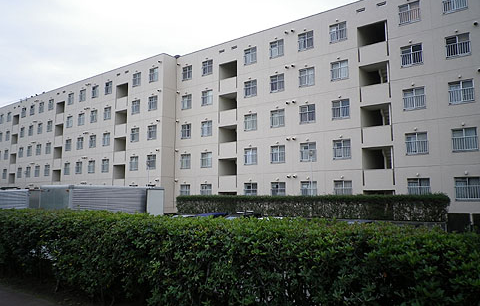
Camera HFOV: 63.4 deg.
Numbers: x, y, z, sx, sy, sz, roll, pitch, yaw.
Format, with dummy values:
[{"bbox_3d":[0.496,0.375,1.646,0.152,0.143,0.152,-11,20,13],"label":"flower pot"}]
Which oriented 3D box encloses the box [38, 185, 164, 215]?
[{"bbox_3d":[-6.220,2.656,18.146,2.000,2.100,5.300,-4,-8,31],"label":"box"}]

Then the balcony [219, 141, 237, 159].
[{"bbox_3d":[-0.838,-0.182,31.602,1.862,1.329,0.450,-5,-8,37],"label":"balcony"}]

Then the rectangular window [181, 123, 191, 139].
[{"bbox_3d":[-4.920,-1.948,35.451,1.197,1.287,0.150,-5,-8,37],"label":"rectangular window"}]

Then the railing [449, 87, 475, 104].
[{"bbox_3d":[12.601,-3.258,22.124,1.287,0.768,0.120,-5,-8,37],"label":"railing"}]

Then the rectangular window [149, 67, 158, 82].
[{"bbox_3d":[-7.772,-7.036,35.058,1.179,1.265,0.150,-5,-8,37],"label":"rectangular window"}]

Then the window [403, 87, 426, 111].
[{"bbox_3d":[10.161,-3.171,22.667,1.179,1.234,0.150,-5,-8,37],"label":"window"}]

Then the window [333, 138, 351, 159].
[{"bbox_3d":[6.613,-0.256,25.285,1.179,1.227,0.150,-5,-8,37],"label":"window"}]

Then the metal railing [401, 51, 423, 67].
[{"bbox_3d":[10.107,-5.562,22.878,1.192,0.734,0.100,-5,-8,37],"label":"metal railing"}]

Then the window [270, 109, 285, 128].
[{"bbox_3d":[2.856,-2.629,29.583,1.225,1.287,0.150,-5,-8,37],"label":"window"}]

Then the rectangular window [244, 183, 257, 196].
[{"bbox_3d":[0.845,3.010,30.465,1.208,1.287,0.150,-5,-8,37],"label":"rectangular window"}]

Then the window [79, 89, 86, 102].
[{"bbox_3d":[-17.209,-6.284,42.413,1.179,1.227,0.150,-5,-8,37],"label":"window"}]

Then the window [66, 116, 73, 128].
[{"bbox_3d":[-19.846,-3.630,45.212,1.178,1.287,0.150,-5,-8,37],"label":"window"}]

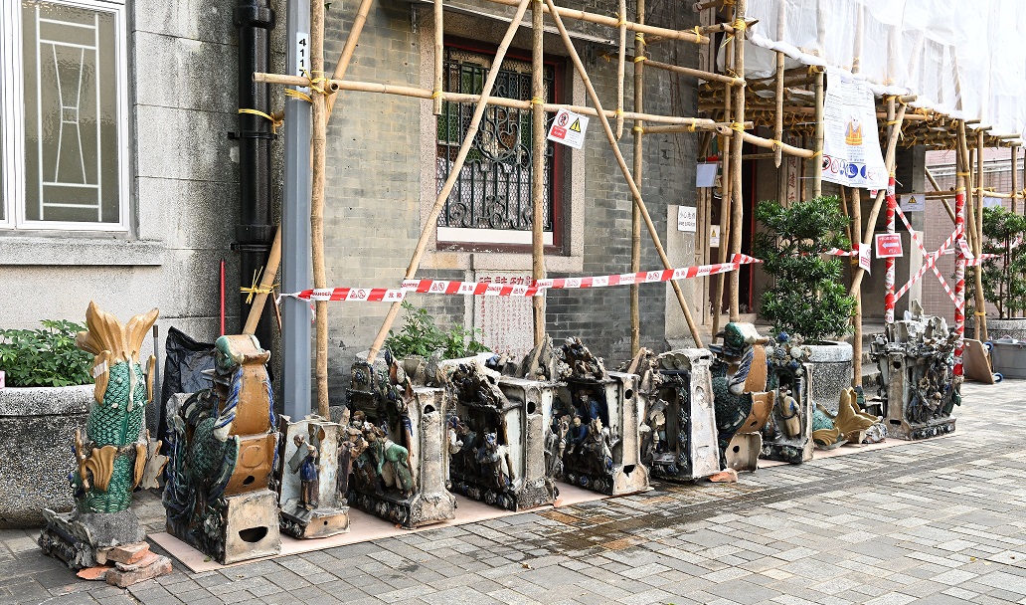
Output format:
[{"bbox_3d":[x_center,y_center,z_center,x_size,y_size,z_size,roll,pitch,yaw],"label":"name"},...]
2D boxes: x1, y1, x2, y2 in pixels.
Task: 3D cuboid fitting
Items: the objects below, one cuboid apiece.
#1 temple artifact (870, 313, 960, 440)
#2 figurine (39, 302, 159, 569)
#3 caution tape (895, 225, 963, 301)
[{"bbox_3d":[2.836,0.508,6.603,0.720,0.817,0.325,-1,2,-37],"label":"temple artifact"},{"bbox_3d":[-1.602,0.485,3.651,0.380,0.959,0.416,-1,2,-37],"label":"figurine"},{"bbox_3d":[3.796,-0.350,8.600,0.680,0.730,0.060,1,2,14],"label":"caution tape"}]

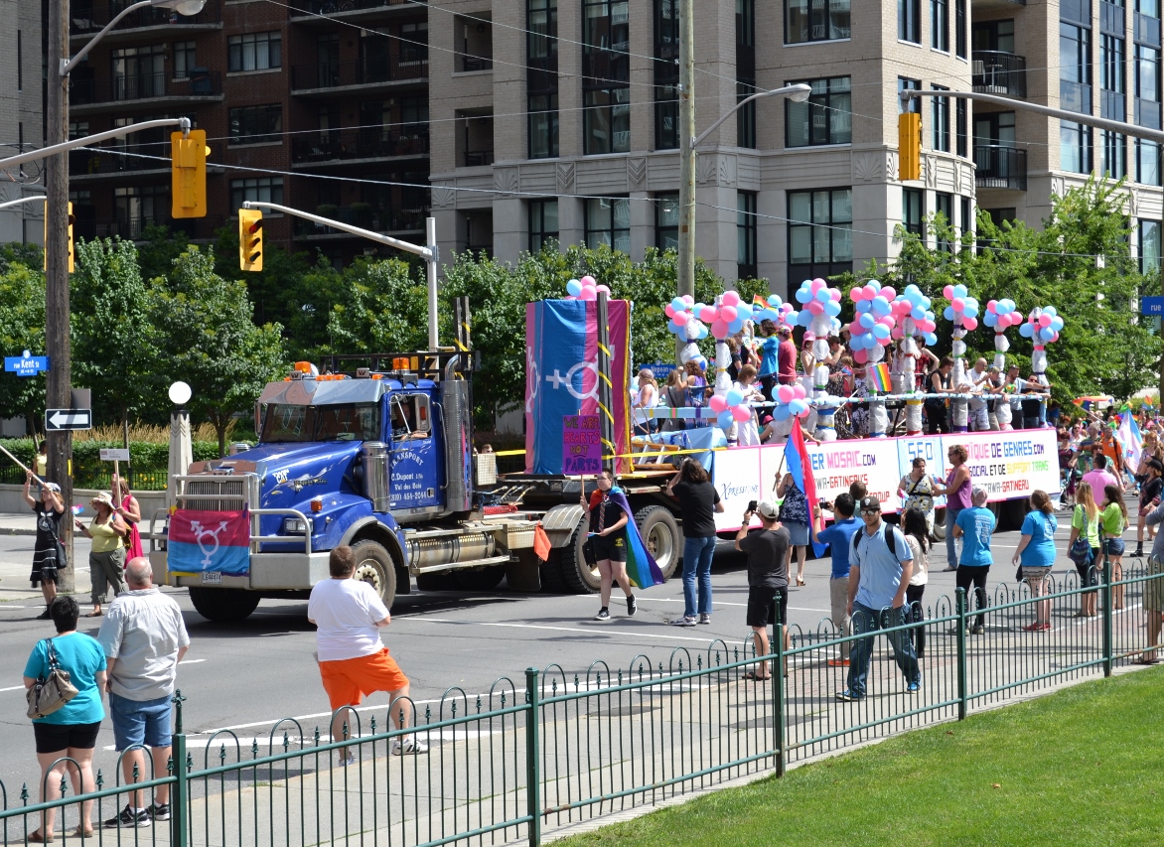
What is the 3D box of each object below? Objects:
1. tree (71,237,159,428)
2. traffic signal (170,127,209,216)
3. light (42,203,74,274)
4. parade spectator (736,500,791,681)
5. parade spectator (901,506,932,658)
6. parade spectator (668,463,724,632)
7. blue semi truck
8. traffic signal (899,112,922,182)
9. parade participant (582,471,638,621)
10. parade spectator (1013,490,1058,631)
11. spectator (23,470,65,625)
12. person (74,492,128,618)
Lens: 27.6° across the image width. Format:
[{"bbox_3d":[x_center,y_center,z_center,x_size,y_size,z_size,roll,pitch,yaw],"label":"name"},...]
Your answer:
[{"bbox_3d":[-9.462,-1.330,48.000,2.100,4.800,2.100,-1,1,0],"label":"tree"},{"bbox_3d":[-4.804,-3.056,29.000,0.500,1.070,0.360,0,2,31],"label":"traffic signal"},{"bbox_3d":[-8.246,-2.936,37.300,0.420,1.128,0.610,0,2,35],"label":"light"},{"bbox_3d":[1.739,1.601,22.700,0.530,1.720,0.500,-1,2,-27],"label":"parade spectator"},{"bbox_3d":[3.483,1.671,24.800,0.460,1.570,0.420,-2,2,-40],"label":"parade spectator"},{"bbox_3d":[1.255,1.315,26.100,0.580,1.830,0.520,-1,2,-22],"label":"parade spectator"},{"bbox_3d":[-1.887,0.670,30.667,2.550,3.250,8.000,0,1,36],"label":"blue semi truck"},{"bbox_3d":[3.602,-3.040,26.000,0.250,0.740,0.300,0,2,28],"label":"traffic signal"},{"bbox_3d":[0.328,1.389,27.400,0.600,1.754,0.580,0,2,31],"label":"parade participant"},{"bbox_3d":[5.400,1.602,28.015,0.420,1.630,0.500,0,1,37],"label":"parade spectator"},{"bbox_3d":[-6.706,1.511,29.617,0.520,1.830,0.480,0,1,23],"label":"spectator"},{"bbox_3d":[-6.062,1.639,29.800,0.600,1.577,0.500,0,2,30],"label":"person"}]

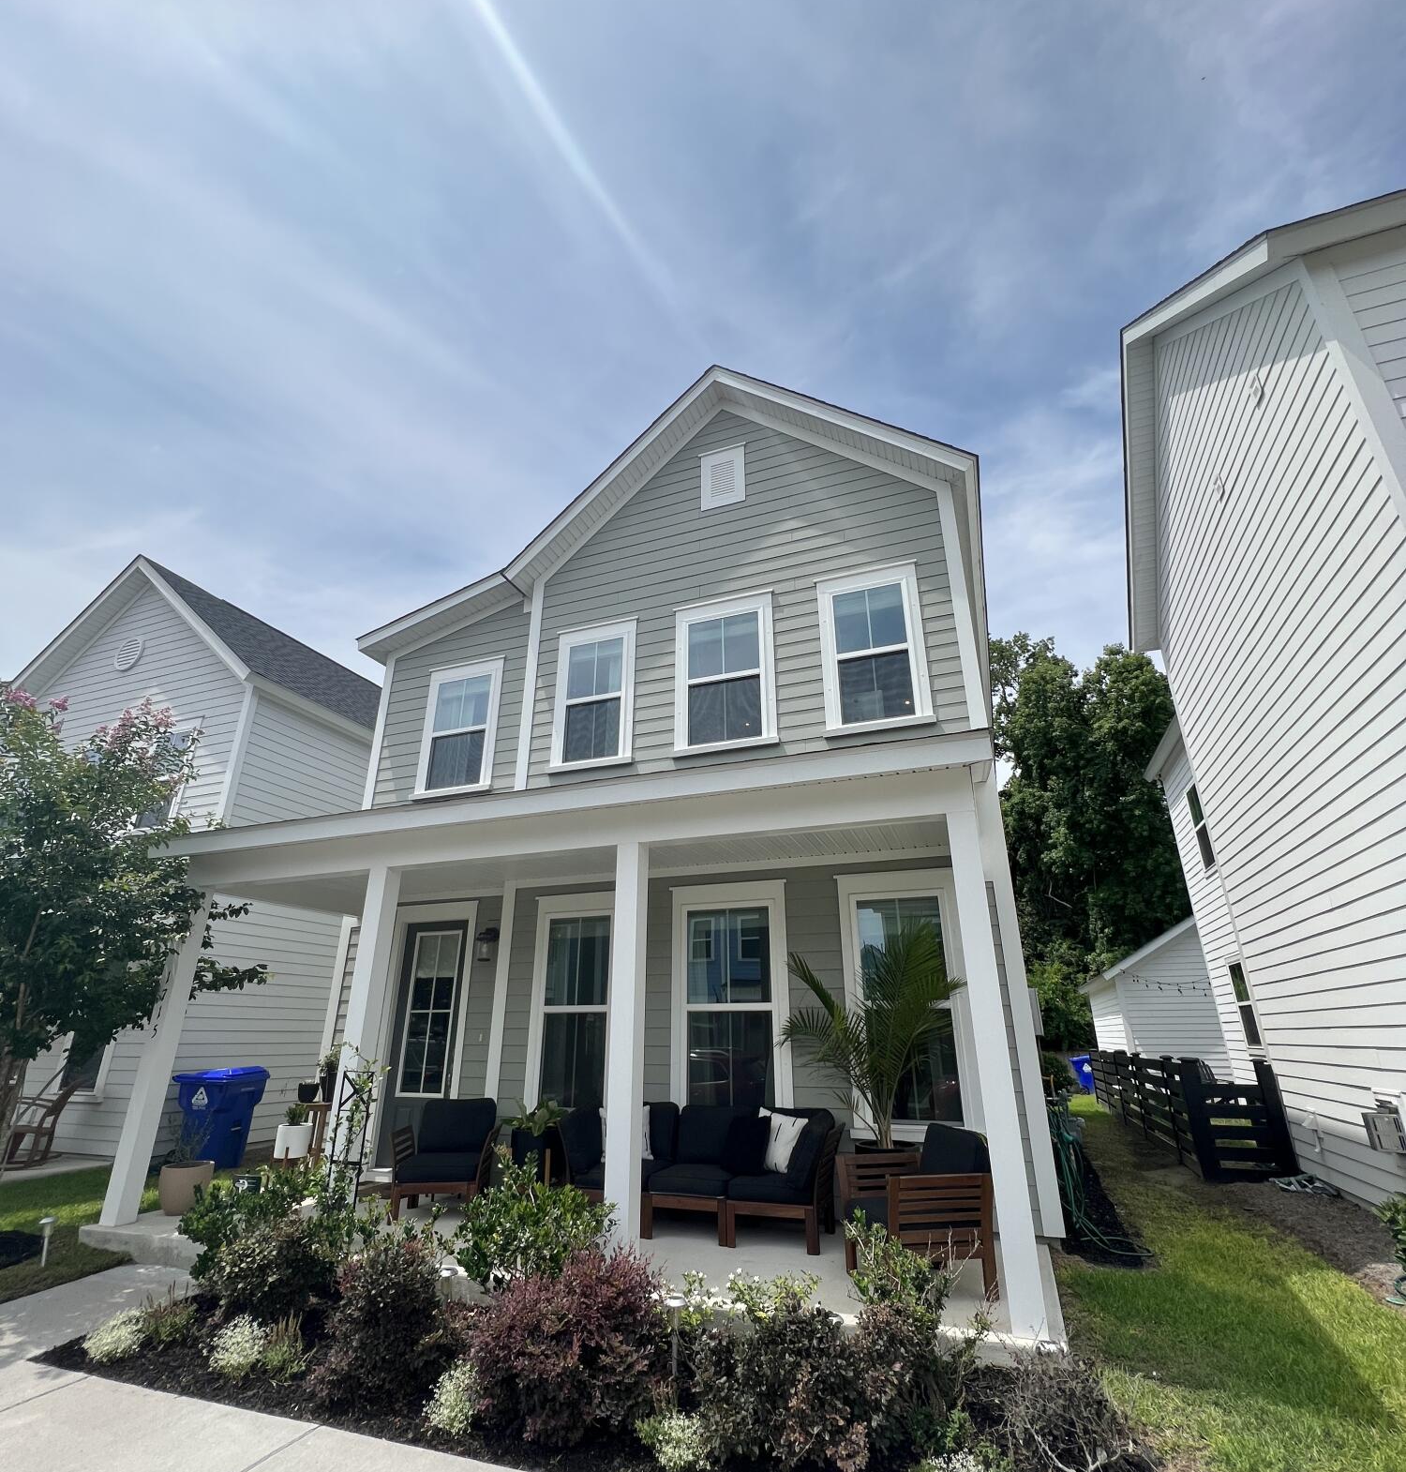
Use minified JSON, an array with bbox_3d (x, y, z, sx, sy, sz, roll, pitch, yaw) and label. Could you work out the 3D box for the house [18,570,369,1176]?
[{"bbox_3d":[-9.951,2.590,15.890,7.800,10.600,10.400,-8,-24,20],"label":"house"}]

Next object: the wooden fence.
[{"bbox_3d":[8.164,6.353,12.588,1.100,1.250,10.800,-8,-24,20],"label":"wooden fence"}]

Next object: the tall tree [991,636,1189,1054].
[{"bbox_3d":[14.317,3.785,26.947,8.000,16.600,7.800,-8,-24,20],"label":"tall tree"}]

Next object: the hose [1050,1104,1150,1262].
[{"bbox_3d":[3.231,3.581,5.853,0.580,0.960,1.100,-8,-24,20],"label":"hose"}]

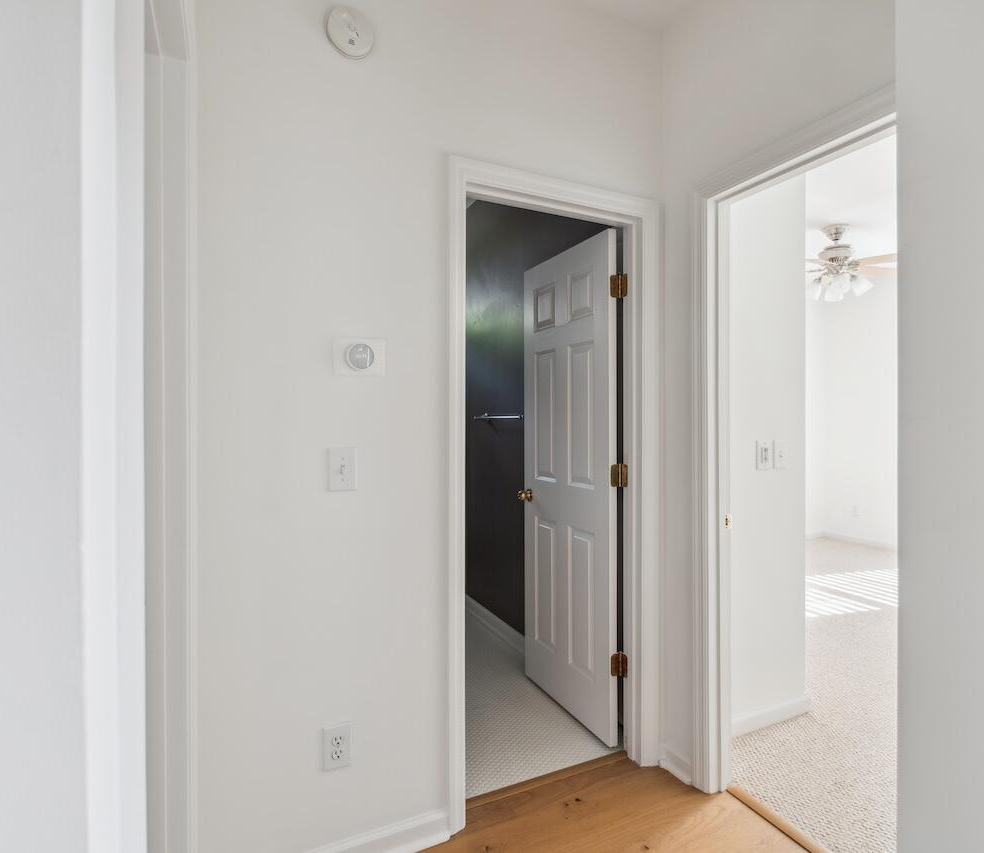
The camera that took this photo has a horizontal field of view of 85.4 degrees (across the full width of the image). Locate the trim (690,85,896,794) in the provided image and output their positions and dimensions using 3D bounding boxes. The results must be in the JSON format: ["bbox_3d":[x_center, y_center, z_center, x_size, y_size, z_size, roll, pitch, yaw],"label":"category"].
[{"bbox_3d":[0.972,0.214,1.516,0.130,2.132,0.900,0,0,-27],"label":"trim"}]

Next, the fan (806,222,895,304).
[{"bbox_3d":[2.650,-1.235,4.100,1.320,0.580,1.320,0,0,-25],"label":"fan"}]

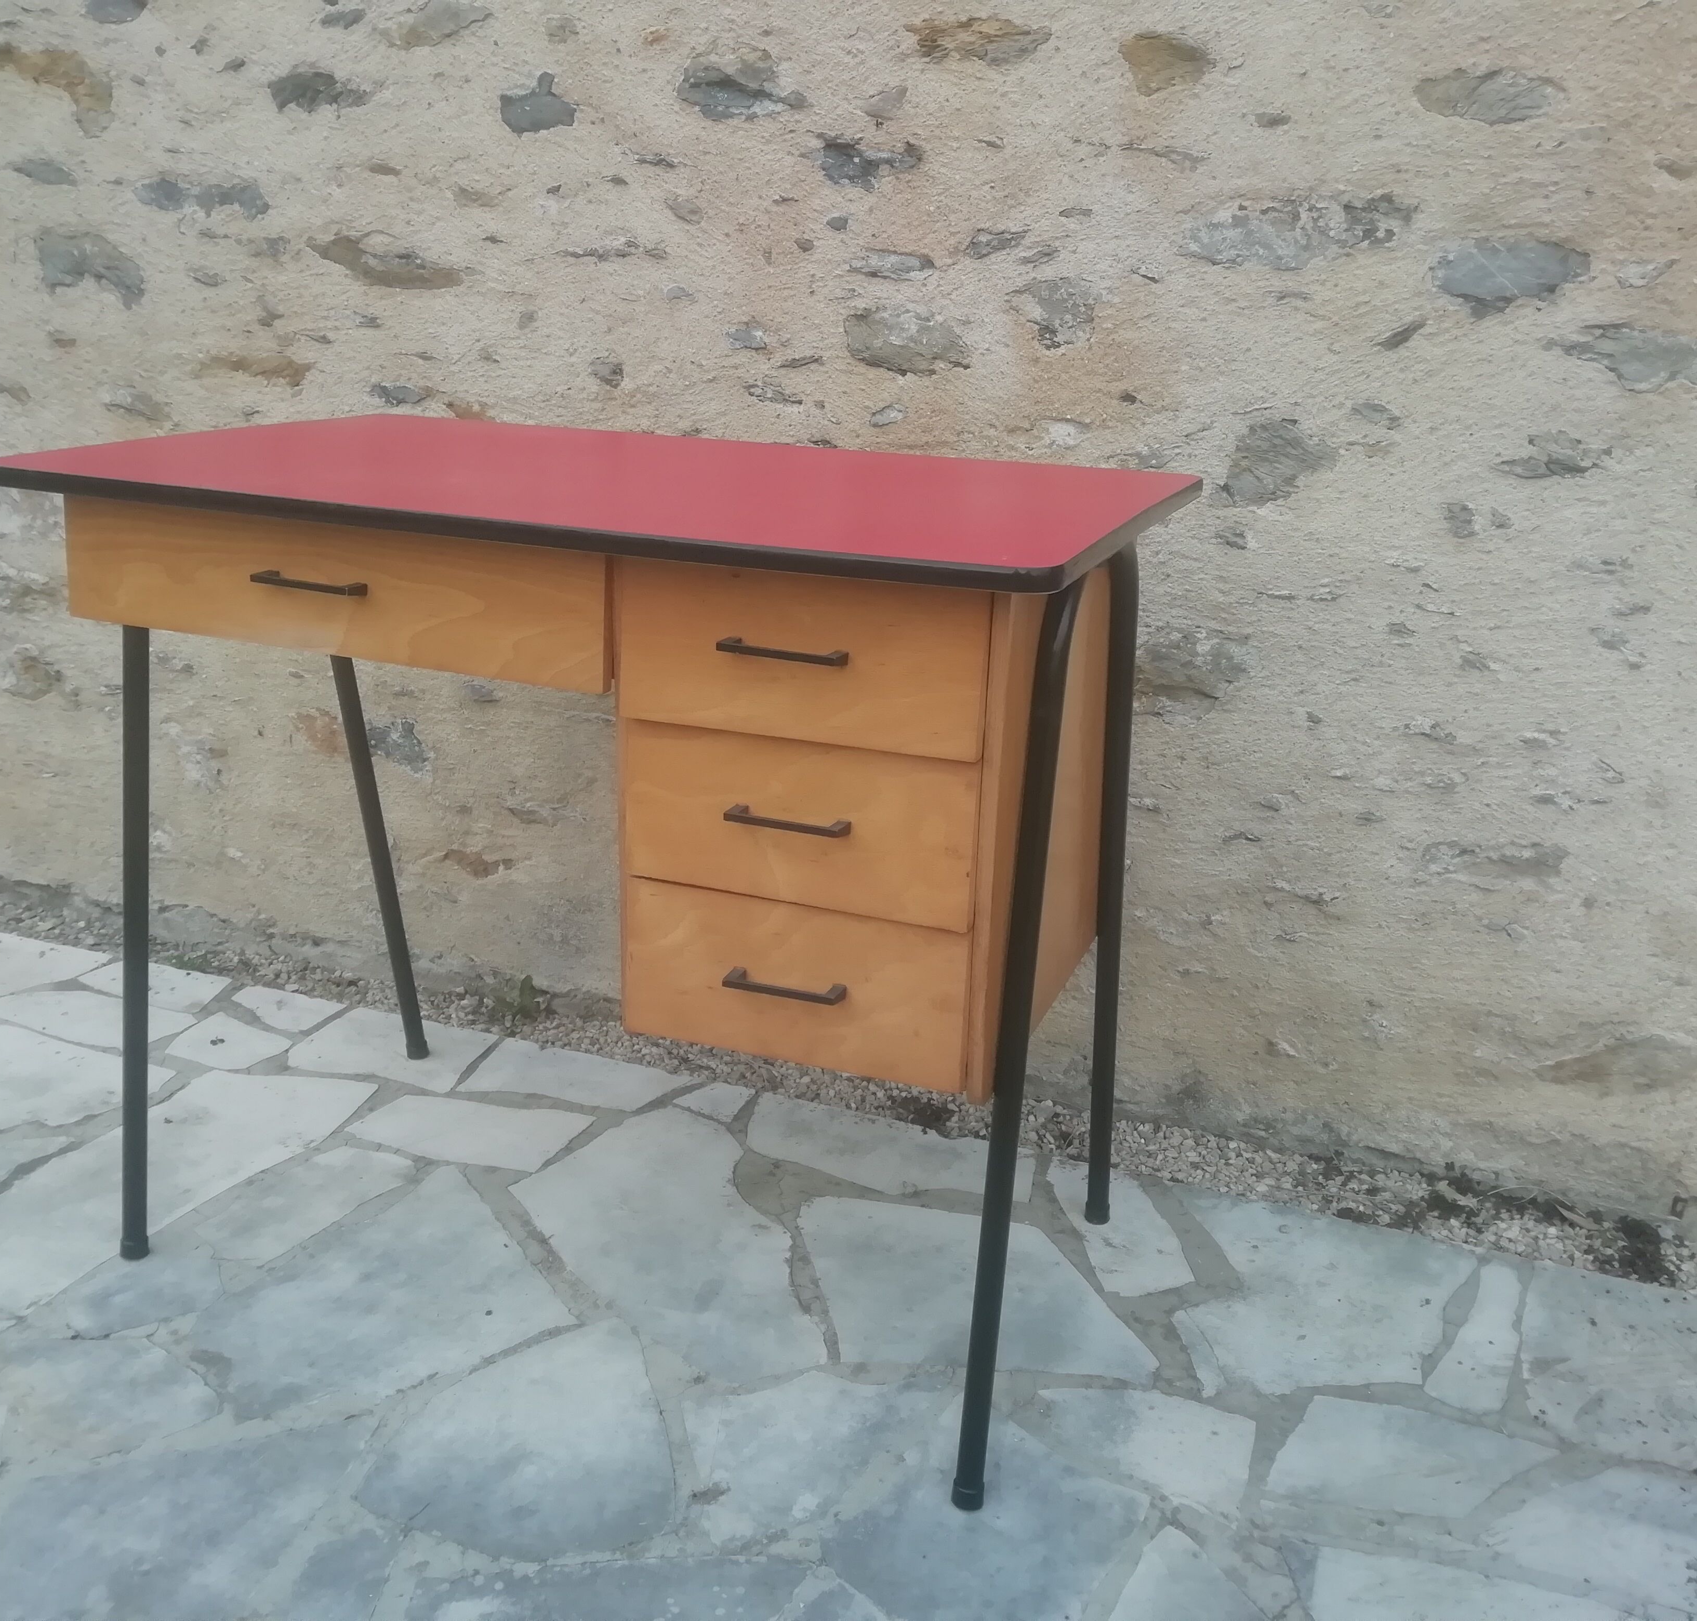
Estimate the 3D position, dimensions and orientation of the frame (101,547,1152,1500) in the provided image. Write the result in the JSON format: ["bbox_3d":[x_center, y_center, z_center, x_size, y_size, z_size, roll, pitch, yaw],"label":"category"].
[{"bbox_3d":[-0.202,0.074,1.513,0.865,0.735,0.478,9,20,20],"label":"frame"}]

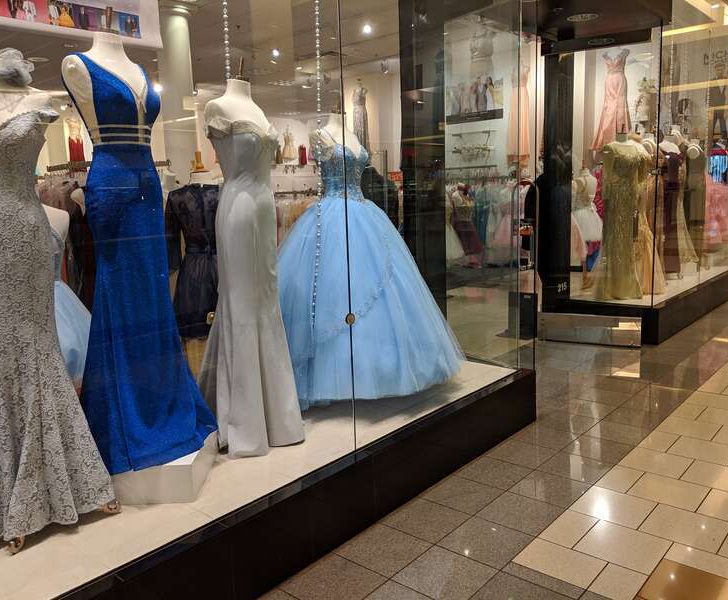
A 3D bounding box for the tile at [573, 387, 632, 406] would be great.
[{"bbox_3d":[1.709,0.693,4.393,0.302,0.014,0.302,6,12,41],"label":"tile"}]

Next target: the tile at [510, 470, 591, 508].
[{"bbox_3d":[0.922,0.933,3.074,0.302,0.014,0.302,6,12,41],"label":"tile"}]

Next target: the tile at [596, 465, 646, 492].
[{"bbox_3d":[1.298,0.909,3.160,0.154,0.010,0.305,5,12,42],"label":"tile"}]

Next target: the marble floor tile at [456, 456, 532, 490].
[{"bbox_3d":[0.691,0.910,3.271,0.305,0.012,0.305,6,12,41],"label":"marble floor tile"}]

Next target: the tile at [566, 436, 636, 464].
[{"bbox_3d":[1.323,0.847,3.523,0.305,0.012,0.305,6,12,41],"label":"tile"}]

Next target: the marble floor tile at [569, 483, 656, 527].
[{"bbox_3d":[1.152,0.959,2.886,0.308,0.010,0.305,5,12,42],"label":"marble floor tile"}]

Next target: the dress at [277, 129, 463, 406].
[{"bbox_3d":[-0.113,-0.281,3.827,1.360,1.480,1.360,4,11,36],"label":"dress"}]

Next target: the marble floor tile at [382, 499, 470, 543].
[{"bbox_3d":[0.287,0.996,2.820,0.305,0.012,0.305,6,12,41],"label":"marble floor tile"}]

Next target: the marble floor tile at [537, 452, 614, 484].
[{"bbox_3d":[1.121,0.890,3.297,0.305,0.012,0.305,6,12,41],"label":"marble floor tile"}]

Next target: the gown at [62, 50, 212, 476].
[{"bbox_3d":[-1.017,-0.170,2.553,0.660,1.560,0.600,2,10,27],"label":"gown"}]

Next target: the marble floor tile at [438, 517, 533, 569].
[{"bbox_3d":[0.517,1.026,2.644,0.308,0.010,0.305,5,12,42],"label":"marble floor tile"}]

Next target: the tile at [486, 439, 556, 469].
[{"bbox_3d":[0.897,0.867,3.499,0.302,0.014,0.302,6,12,41],"label":"tile"}]

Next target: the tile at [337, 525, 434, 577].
[{"bbox_3d":[0.085,1.039,2.594,0.305,0.012,0.305,6,12,41],"label":"tile"}]

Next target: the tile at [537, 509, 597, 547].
[{"bbox_3d":[0.890,0.994,2.699,0.149,0.014,0.302,6,12,41],"label":"tile"}]

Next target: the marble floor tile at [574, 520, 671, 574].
[{"bbox_3d":[1.064,1.014,2.560,0.308,0.010,0.305,5,12,42],"label":"marble floor tile"}]

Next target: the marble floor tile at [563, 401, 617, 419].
[{"bbox_3d":[1.498,0.737,4.174,0.305,0.012,0.305,6,12,41],"label":"marble floor tile"}]

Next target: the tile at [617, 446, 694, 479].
[{"bbox_3d":[1.558,0.870,3.332,0.308,0.010,0.305,5,12,42],"label":"tile"}]

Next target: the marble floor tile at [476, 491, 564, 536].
[{"bbox_3d":[0.717,0.976,2.846,0.305,0.012,0.305,6,12,41],"label":"marble floor tile"}]

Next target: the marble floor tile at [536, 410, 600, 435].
[{"bbox_3d":[1.303,0.780,3.946,0.302,0.014,0.302,6,12,41],"label":"marble floor tile"}]

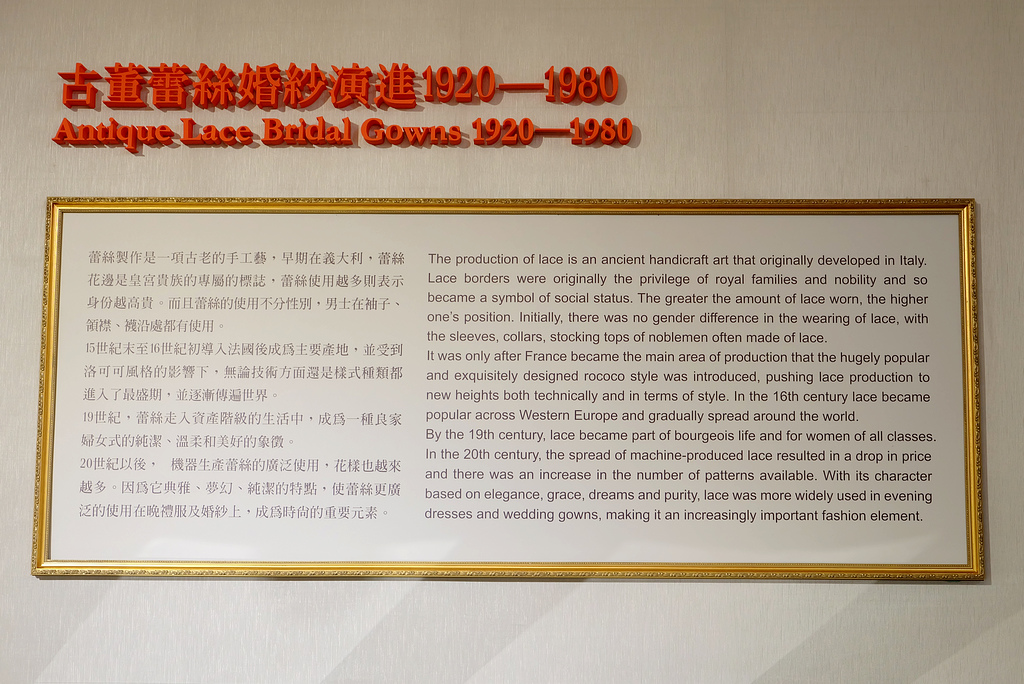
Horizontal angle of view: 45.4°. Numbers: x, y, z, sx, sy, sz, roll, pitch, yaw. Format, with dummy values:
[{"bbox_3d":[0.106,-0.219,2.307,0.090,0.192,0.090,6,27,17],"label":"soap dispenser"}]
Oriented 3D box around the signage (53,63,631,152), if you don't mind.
[{"bbox_3d":[-0.301,-0.416,2.182,1.024,0.155,0.031,0,-5,1],"label":"signage"}]

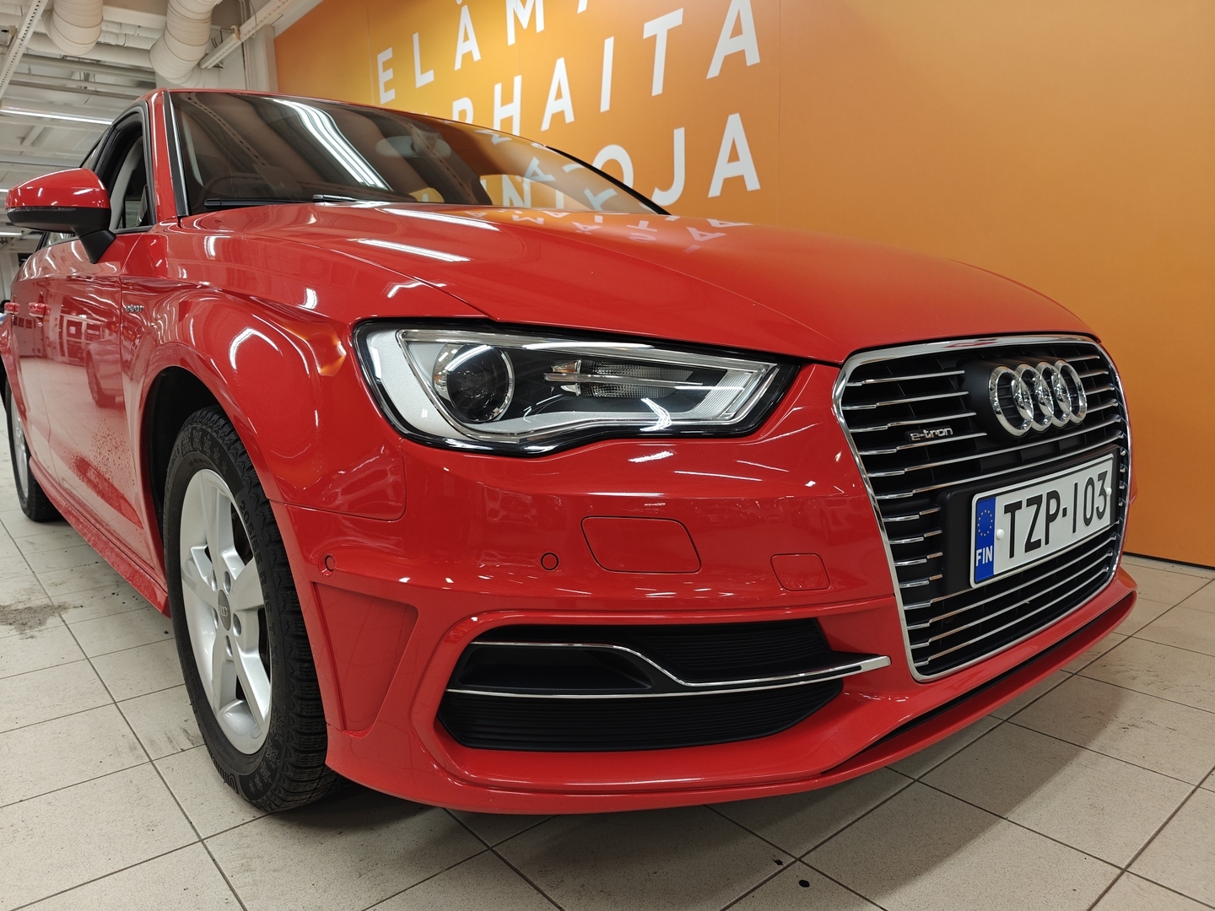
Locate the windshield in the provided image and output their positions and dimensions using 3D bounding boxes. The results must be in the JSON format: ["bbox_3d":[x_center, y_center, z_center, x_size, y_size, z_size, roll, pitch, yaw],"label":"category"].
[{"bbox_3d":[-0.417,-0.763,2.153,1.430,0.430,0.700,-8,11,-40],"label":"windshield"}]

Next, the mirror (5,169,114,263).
[{"bbox_3d":[-1.141,-0.502,1.702,0.210,0.205,0.170,-8,11,-40],"label":"mirror"}]

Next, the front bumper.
[{"bbox_3d":[0.444,0.088,1.322,1.770,0.530,0.600,-8,11,-40],"label":"front bumper"}]

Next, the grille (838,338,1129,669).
[{"bbox_3d":[0.583,0.041,1.157,0.810,0.420,0.130,-8,11,-40],"label":"grille"}]

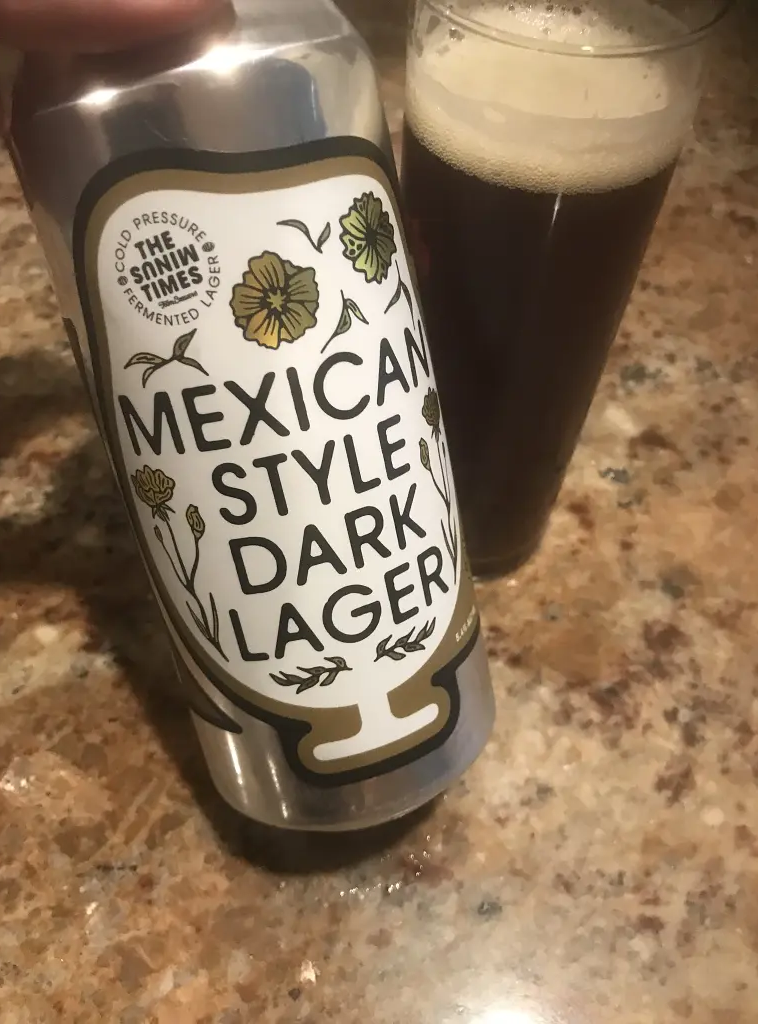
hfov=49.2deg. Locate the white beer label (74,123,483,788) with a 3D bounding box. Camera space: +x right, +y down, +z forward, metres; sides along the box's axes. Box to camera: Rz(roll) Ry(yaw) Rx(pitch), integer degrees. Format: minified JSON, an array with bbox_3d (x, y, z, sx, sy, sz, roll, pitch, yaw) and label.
[{"bbox_3d":[-0.012,-0.005,0.149,0.061,0.115,0.021,-17,20,-13],"label":"white beer label"}]

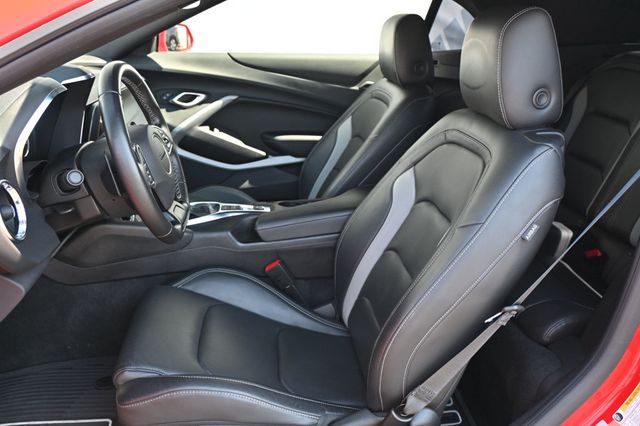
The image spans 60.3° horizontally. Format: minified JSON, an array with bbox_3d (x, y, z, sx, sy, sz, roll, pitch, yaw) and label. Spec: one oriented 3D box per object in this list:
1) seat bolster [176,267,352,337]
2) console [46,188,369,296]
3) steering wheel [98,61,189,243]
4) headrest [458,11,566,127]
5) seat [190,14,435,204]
[{"bbox_3d":[-0.141,0.247,1.407,0.460,0.125,0.145,14,16,-11],"label":"seat bolster"},{"bbox_3d":[-0.267,0.060,1.524,0.880,0.240,0.270,-1,19,-6],"label":"console"},{"bbox_3d":[-0.352,-0.114,1.075,0.100,0.355,0.365,-17,19,0],"label":"steering wheel"},{"bbox_3d":[0.356,-0.289,1.089,0.158,0.215,0.250,-1,19,-6],"label":"headrest"},{"bbox_3d":[-0.059,-0.161,1.859,0.840,0.960,0.540,-1,19,-6],"label":"seat"}]

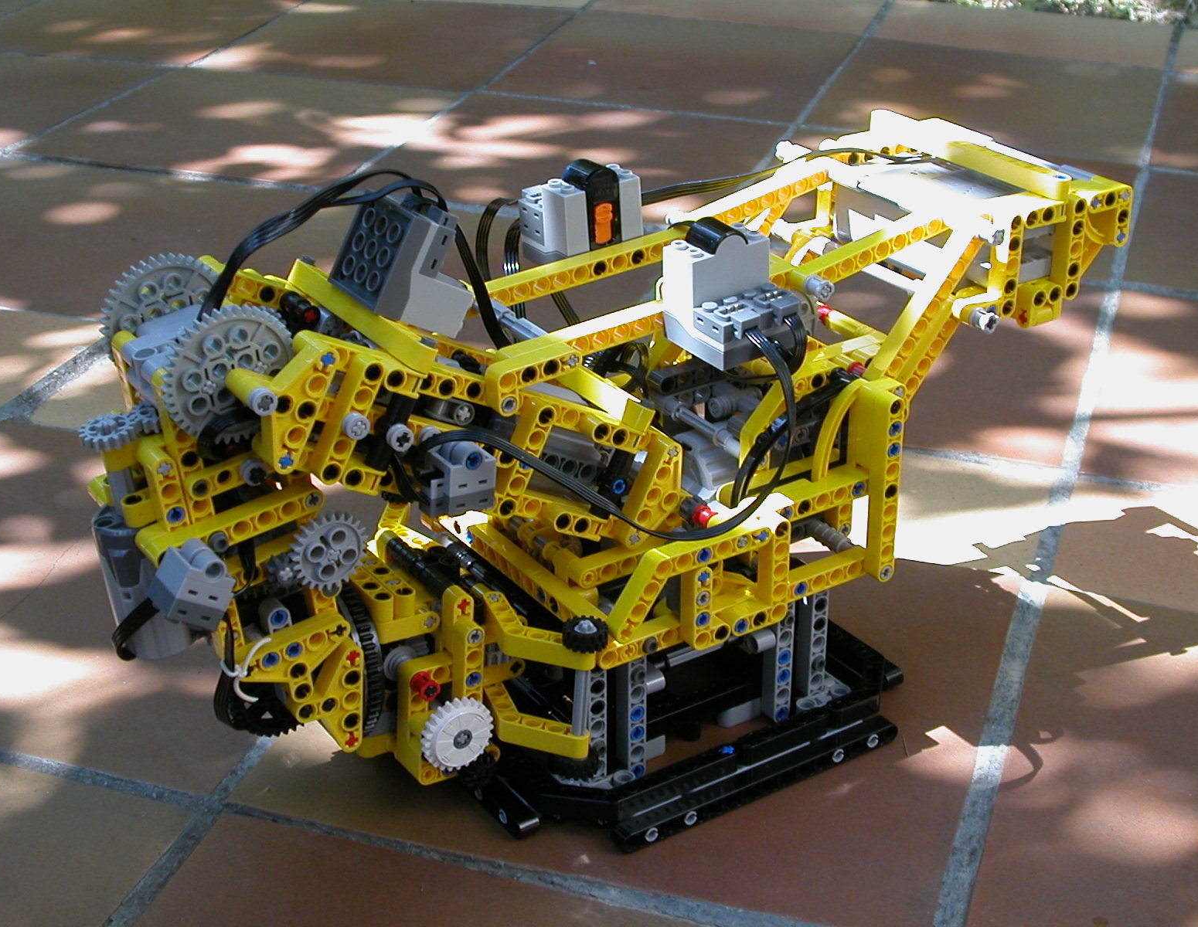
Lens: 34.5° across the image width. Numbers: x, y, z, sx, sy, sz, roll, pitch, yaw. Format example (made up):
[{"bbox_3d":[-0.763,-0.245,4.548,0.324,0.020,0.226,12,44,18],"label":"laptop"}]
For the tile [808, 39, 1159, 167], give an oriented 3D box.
[{"bbox_3d":[0.299,-0.274,1.471,0.242,0.012,0.250,8,28,16],"label":"tile"}]

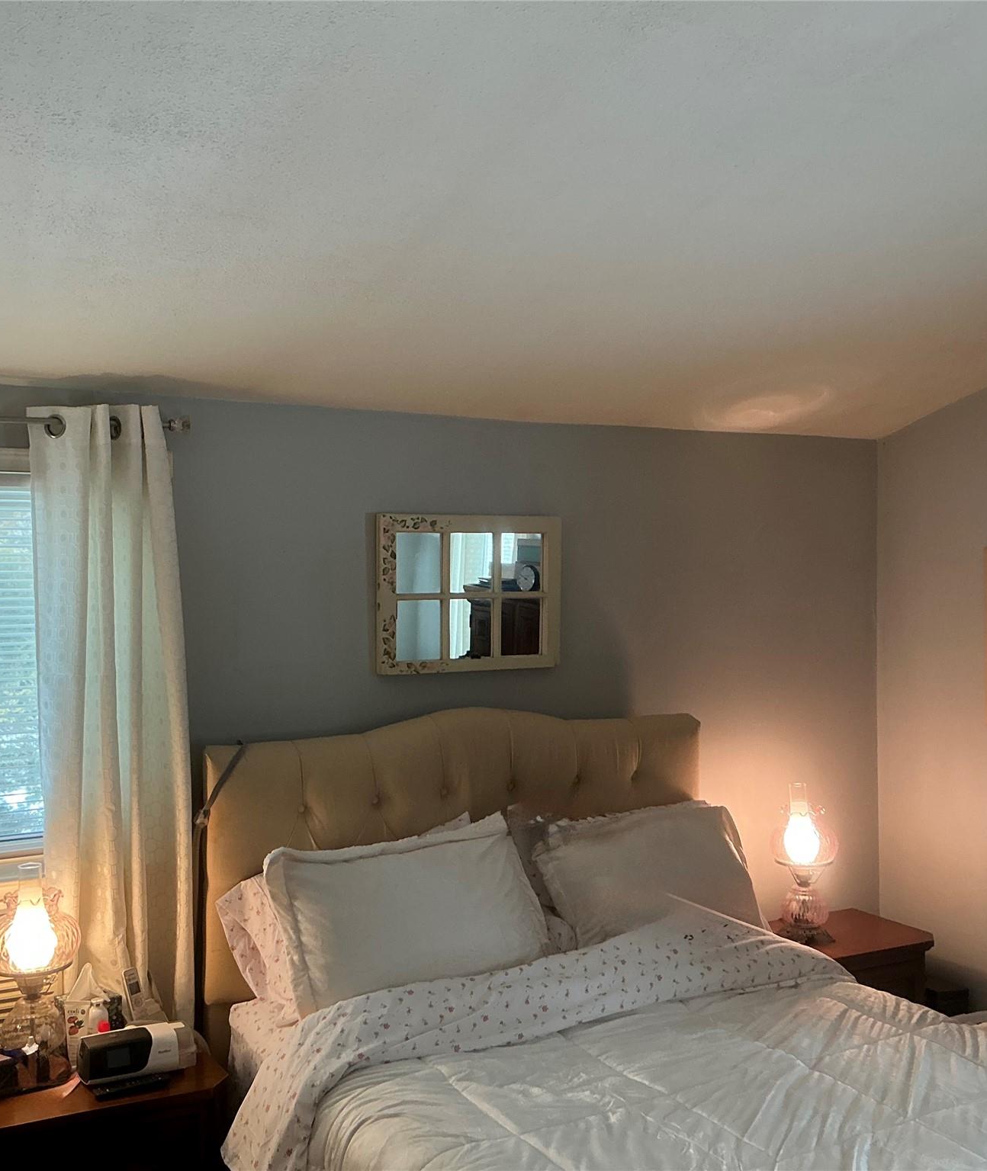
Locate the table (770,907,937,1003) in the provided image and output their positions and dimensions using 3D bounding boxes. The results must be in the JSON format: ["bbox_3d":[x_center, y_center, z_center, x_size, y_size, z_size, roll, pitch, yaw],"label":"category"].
[{"bbox_3d":[1.017,1.434,3.965,0.677,0.660,0.440,0,0,-26],"label":"table"}]

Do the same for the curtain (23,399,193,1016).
[{"bbox_3d":[-0.958,0.380,3.185,0.397,1.660,0.130,0,0,-26],"label":"curtain"}]

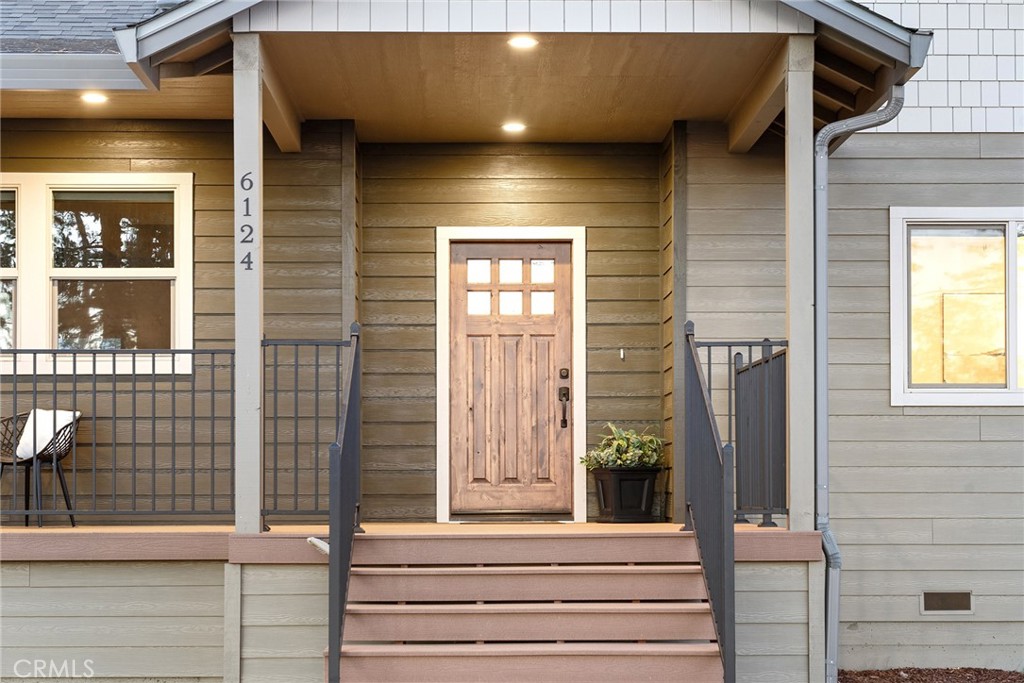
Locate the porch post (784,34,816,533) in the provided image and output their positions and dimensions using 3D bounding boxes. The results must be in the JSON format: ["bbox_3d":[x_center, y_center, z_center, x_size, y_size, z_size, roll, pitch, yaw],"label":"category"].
[{"bbox_3d":[1.611,-0.327,11.120,0.145,2.760,0.145,0,-2,-1],"label":"porch post"}]

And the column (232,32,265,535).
[{"bbox_3d":[-1.472,-0.327,11.120,0.145,2.760,0.145,0,-2,-1],"label":"column"}]

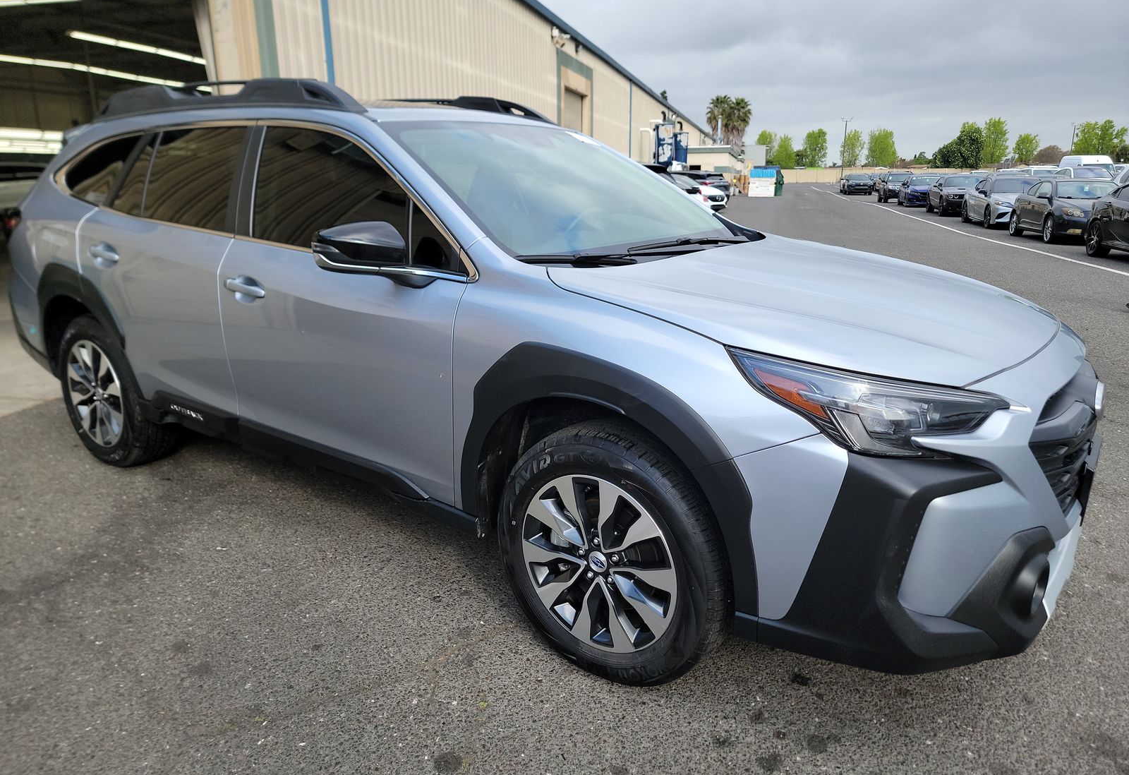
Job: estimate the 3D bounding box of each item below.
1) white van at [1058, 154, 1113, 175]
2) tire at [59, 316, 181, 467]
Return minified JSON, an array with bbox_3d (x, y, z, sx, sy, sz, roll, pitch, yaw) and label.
[{"bbox_3d":[36.033,-14.528,54.014,2.030,2.720,5.900,4,16,15],"label":"white van"},{"bbox_3d":[-2.101,0.007,3.679,0.725,0.725,0.235,12,18,33],"label":"tire"}]

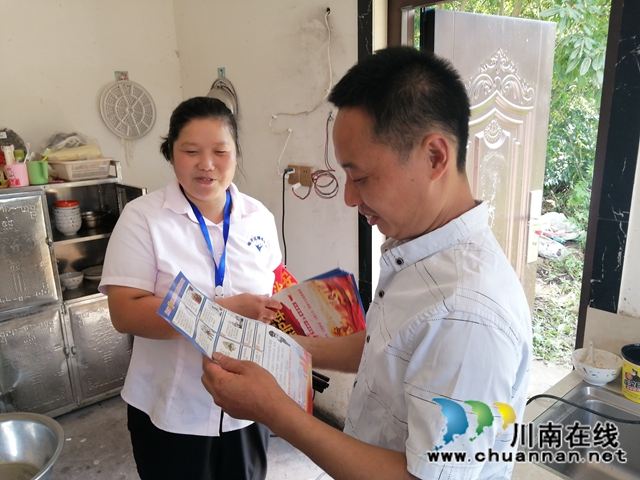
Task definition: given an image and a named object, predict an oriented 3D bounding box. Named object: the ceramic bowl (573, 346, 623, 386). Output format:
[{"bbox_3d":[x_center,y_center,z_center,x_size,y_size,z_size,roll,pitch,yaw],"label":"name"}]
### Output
[{"bbox_3d":[0.748,0.351,1.357,0.124,0.065,0.124,-1,14,0],"label":"ceramic bowl"}]

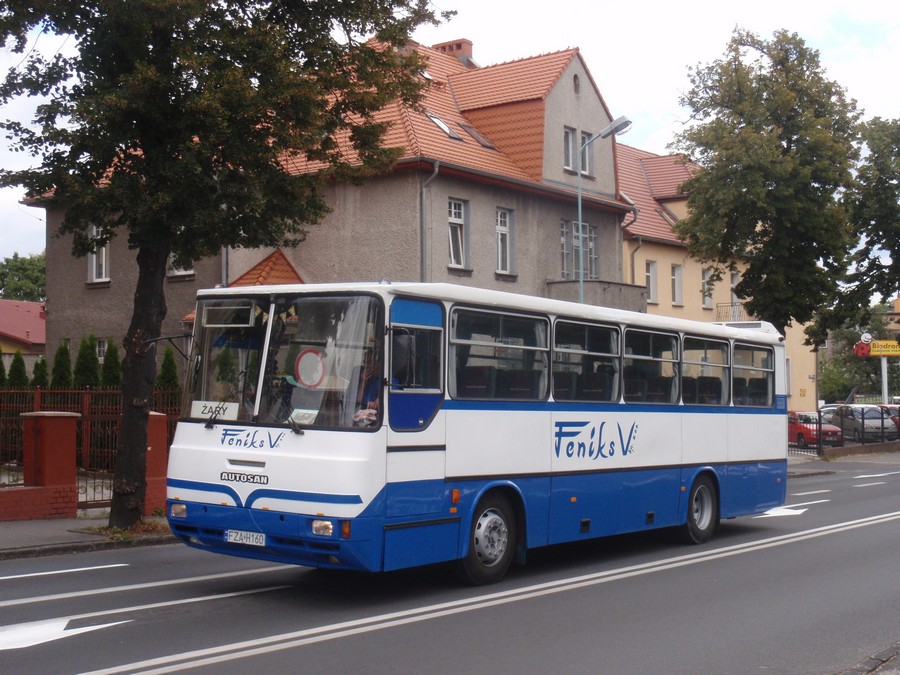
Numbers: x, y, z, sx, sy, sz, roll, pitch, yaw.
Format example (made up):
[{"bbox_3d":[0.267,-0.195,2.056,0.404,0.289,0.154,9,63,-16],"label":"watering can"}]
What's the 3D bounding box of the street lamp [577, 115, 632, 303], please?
[{"bbox_3d":[3.262,-0.678,26.076,1.310,7.720,0.320,-2,-3,36],"label":"street lamp"}]

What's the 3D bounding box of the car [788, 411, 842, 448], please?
[{"bbox_3d":[14.259,3.780,51.583,1.660,1.430,3.850,1,-2,-24],"label":"car"}]

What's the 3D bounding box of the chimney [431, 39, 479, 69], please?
[{"bbox_3d":[0.102,-10.336,45.500,1.400,1.100,0.580,-2,-3,35],"label":"chimney"}]

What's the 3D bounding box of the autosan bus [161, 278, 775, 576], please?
[{"bbox_3d":[1.111,1.109,15.497,2.500,3.080,10.050,-2,-4,36],"label":"autosan bus"}]

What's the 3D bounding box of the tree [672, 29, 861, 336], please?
[{"bbox_3d":[9.126,-2.533,35.983,5.400,12.750,5.200,-2,-3,36],"label":"tree"}]

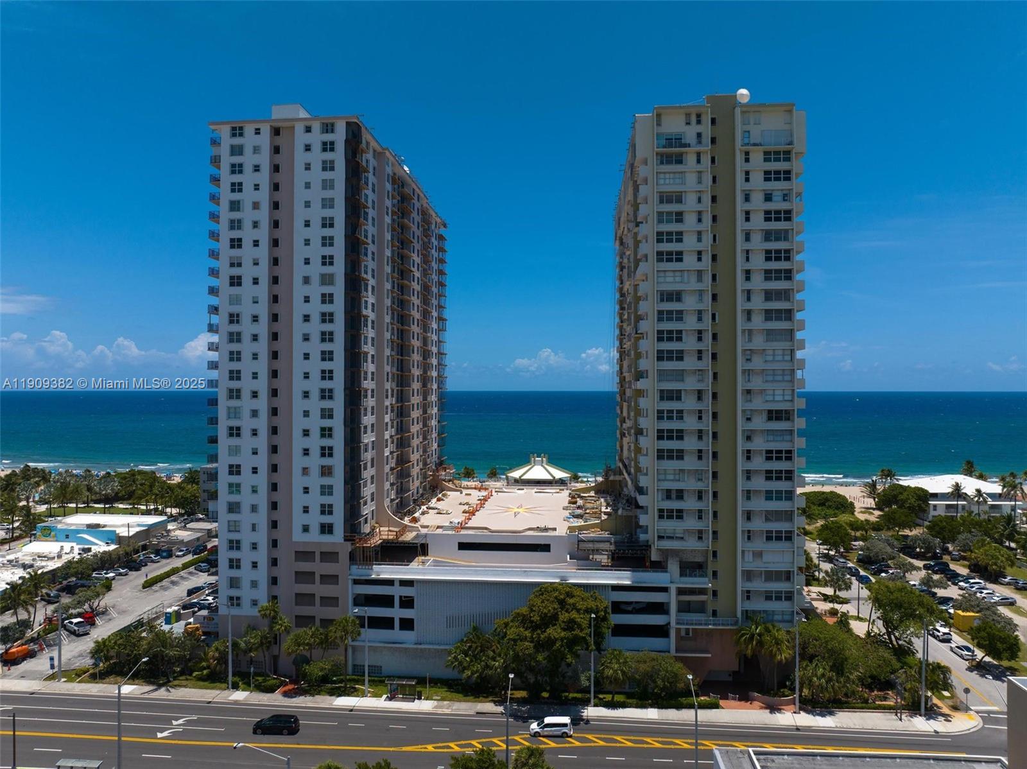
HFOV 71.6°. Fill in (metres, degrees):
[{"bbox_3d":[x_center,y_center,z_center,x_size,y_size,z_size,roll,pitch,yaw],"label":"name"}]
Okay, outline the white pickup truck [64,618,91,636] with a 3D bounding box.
[{"bbox_3d":[-68.544,37.603,111.818,5.750,1.900,2.030,0,0,43],"label":"white pickup truck"}]

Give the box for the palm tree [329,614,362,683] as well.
[{"bbox_3d":[-21.931,34.790,93.015,4.194,9.082,4.194,0,0,6],"label":"palm tree"}]

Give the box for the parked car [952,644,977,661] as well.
[{"bbox_3d":[65.415,38.928,103.484,1.870,1.450,4.750,0,0,6],"label":"parked car"}]

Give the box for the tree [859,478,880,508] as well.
[{"bbox_3d":[114.408,34.747,227.781,6.600,9.370,6.600,0,0,0],"label":"tree"}]

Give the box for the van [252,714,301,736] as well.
[{"bbox_3d":[-26.172,37.529,79.012,4.950,1.740,1.930,0,0,5],"label":"van"}]

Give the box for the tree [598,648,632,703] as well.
[{"bbox_3d":[12.552,35.995,88.178,4.274,6.662,4.274,0,0,6],"label":"tree"}]

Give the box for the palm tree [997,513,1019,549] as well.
[{"bbox_3d":[121.527,35.875,174.778,5.320,8.473,5.320,0,0,6],"label":"palm tree"}]

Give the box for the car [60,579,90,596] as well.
[{"bbox_3d":[-83.697,38.866,136.229,4.800,1.750,1.950,0,0,6],"label":"car"}]

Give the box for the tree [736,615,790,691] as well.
[{"bbox_3d":[30.768,33.259,87.899,6.400,9.500,5.500,0,0,0],"label":"tree"}]

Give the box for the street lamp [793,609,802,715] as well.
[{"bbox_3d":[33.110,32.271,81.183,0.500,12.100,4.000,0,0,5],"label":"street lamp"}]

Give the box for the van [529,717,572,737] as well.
[{"bbox_3d":[4.183,37.511,78.504,4.800,1.830,1.860,0,0,5],"label":"van"}]

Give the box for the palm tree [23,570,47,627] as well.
[{"bbox_3d":[-74.735,33.814,111.341,3.800,9.460,3.800,0,0,0],"label":"palm tree"}]

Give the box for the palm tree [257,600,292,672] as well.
[{"bbox_3d":[-32.164,34.375,96.119,4.550,9.934,4.550,0,0,6],"label":"palm tree"}]

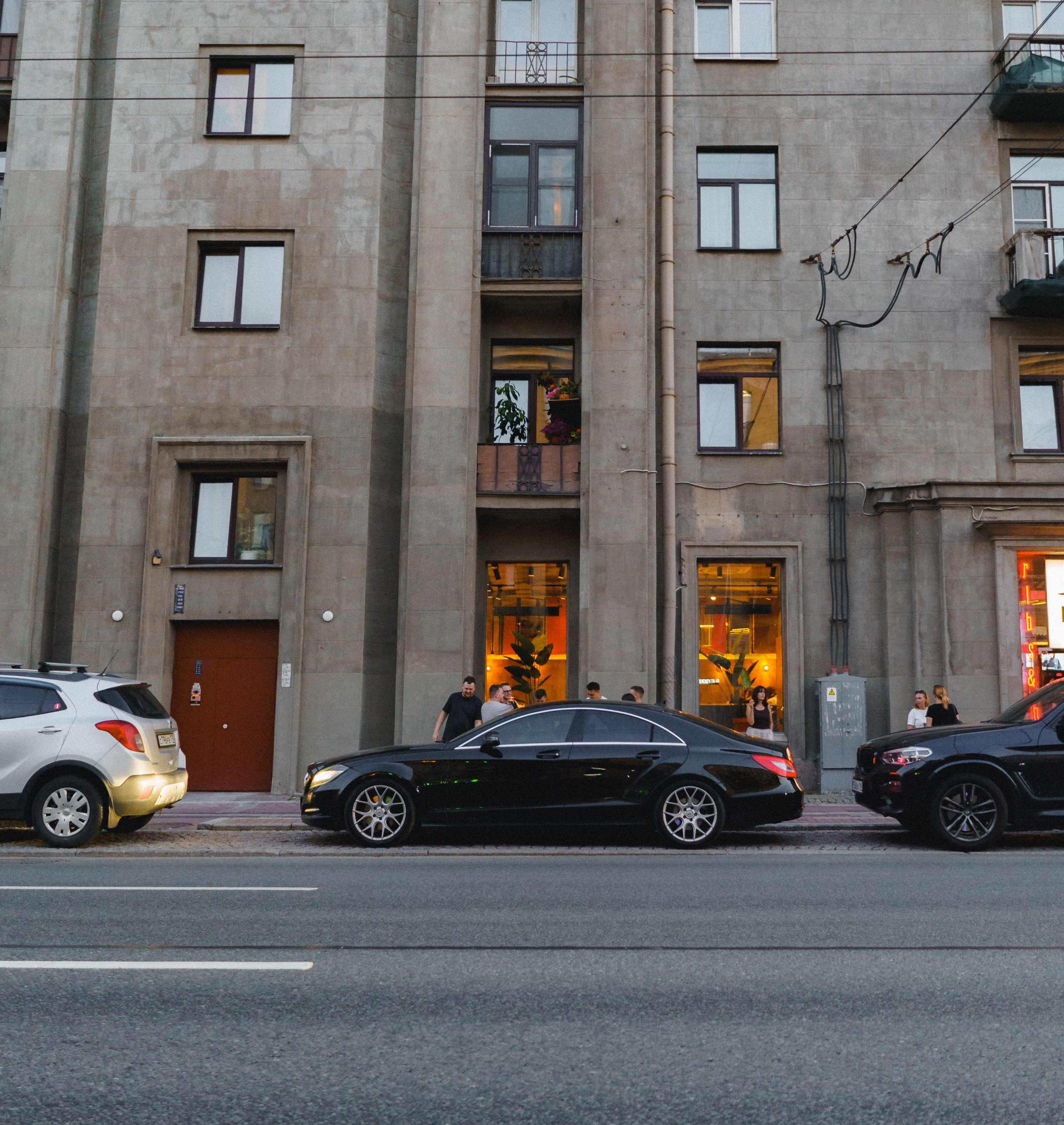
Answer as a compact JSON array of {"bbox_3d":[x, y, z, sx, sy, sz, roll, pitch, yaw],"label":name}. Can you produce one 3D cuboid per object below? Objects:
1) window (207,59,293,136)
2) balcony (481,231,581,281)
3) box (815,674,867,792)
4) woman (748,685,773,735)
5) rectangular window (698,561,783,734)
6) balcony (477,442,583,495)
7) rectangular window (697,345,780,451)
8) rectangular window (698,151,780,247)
[{"bbox_3d":[-4.499,-7.447,19.932,1.382,1.369,0.150,1,-9,1],"label":"window"},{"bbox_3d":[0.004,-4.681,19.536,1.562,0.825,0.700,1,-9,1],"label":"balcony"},{"bbox_3d":[4.802,2.690,19.355,0.770,1.834,0.380,1,-10,1],"label":"box"},{"bbox_3d":[3.300,2.604,17.871,0.460,1.650,0.300,4,-10,-17],"label":"woman"},{"bbox_3d":[3.158,1.269,18.830,1.316,2.645,0.150,1,-9,1],"label":"rectangular window"},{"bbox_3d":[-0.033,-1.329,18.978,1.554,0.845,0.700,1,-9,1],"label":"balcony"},{"bbox_3d":[3.462,-2.751,20.772,1.383,1.868,0.180,1,-10,1],"label":"rectangular window"},{"bbox_3d":[3.539,-6.238,21.361,1.401,1.873,0.180,1,-10,1],"label":"rectangular window"}]

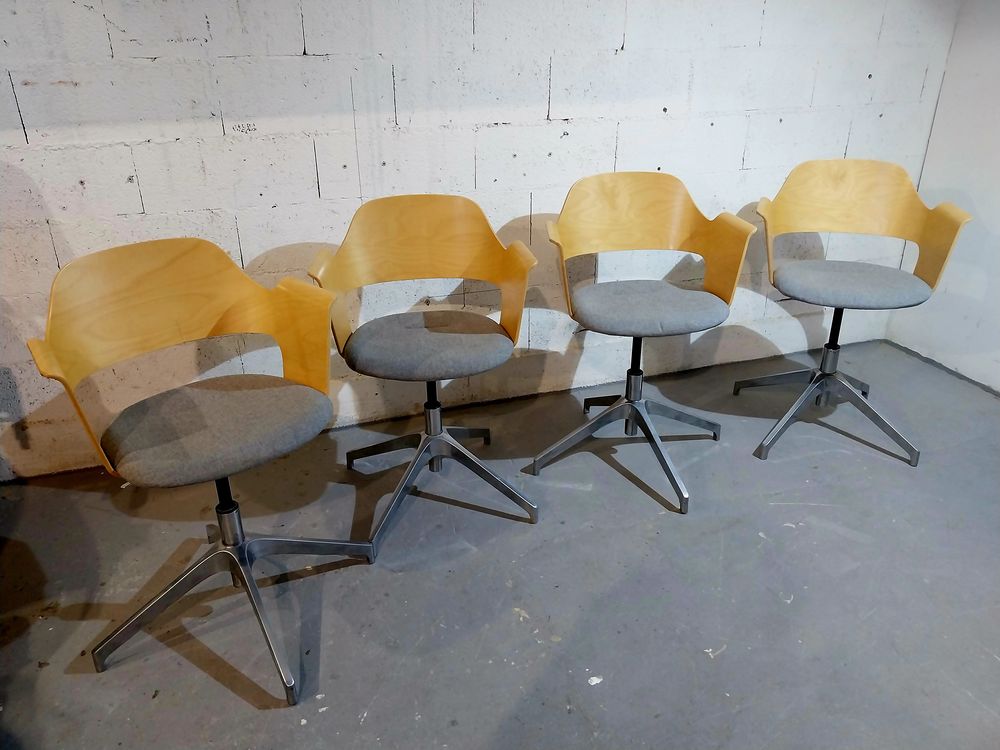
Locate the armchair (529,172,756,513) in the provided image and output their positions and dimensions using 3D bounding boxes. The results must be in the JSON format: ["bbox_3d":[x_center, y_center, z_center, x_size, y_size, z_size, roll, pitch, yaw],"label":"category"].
[{"bbox_3d":[0.418,-0.128,2.271,0.673,0.878,0.673,-4,25,-6],"label":"armchair"}]

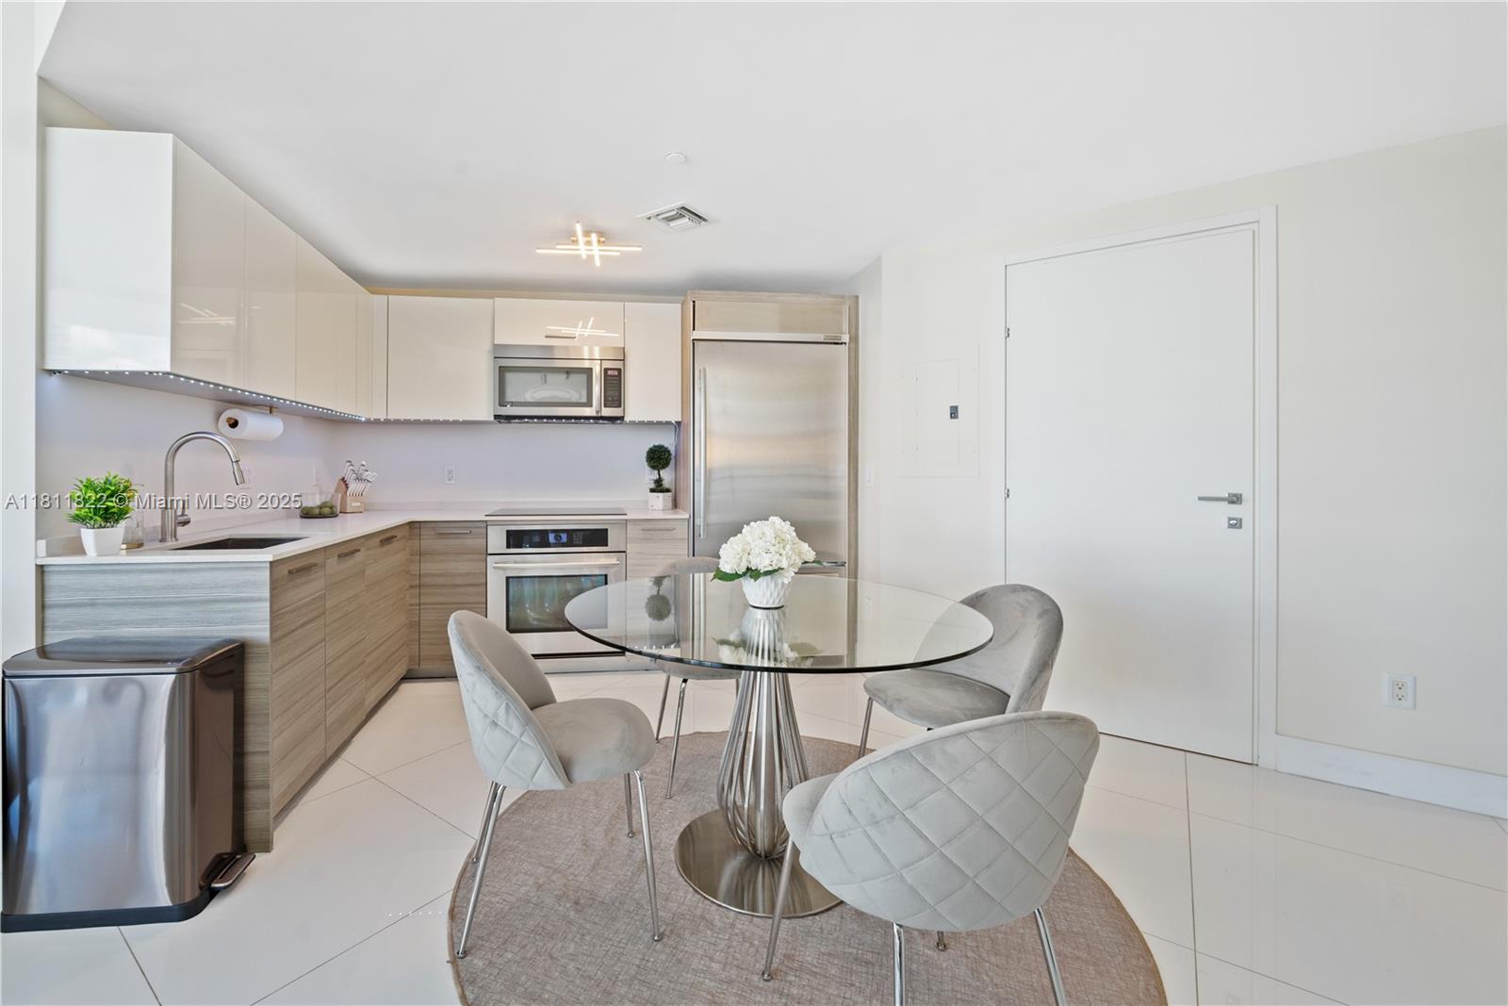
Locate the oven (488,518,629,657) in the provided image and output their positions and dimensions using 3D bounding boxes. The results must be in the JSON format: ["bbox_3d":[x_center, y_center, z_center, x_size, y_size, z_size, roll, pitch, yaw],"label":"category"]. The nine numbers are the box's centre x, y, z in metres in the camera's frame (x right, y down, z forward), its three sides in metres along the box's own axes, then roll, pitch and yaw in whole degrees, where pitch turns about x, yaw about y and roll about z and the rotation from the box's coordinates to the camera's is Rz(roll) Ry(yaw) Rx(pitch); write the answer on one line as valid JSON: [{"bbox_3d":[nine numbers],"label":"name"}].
[{"bbox_3d":[-1.108,0.459,3.477,0.748,0.713,0.594,0,3,-8],"label":"oven"}]

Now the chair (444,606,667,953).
[{"bbox_3d":[-0.550,0.674,1.615,0.550,0.785,0.490,-1,2,-14],"label":"chair"}]

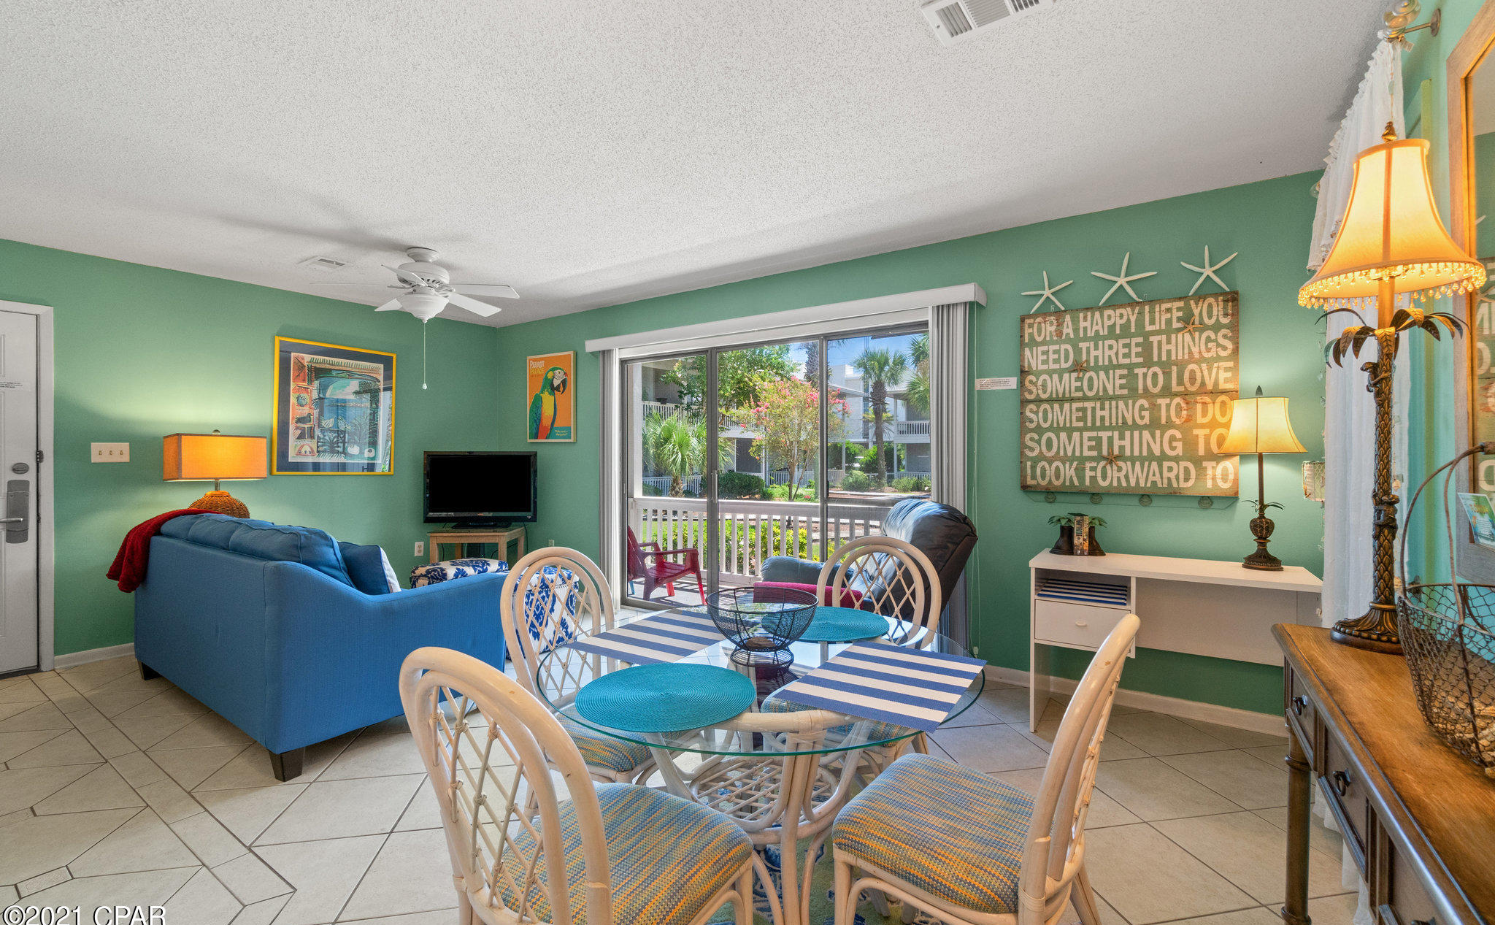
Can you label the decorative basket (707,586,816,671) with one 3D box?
[{"bbox_3d":[0.038,0.405,1.525,0.275,0.147,0.275,0,0,0],"label":"decorative basket"}]

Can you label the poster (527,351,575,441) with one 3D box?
[{"bbox_3d":[-1.688,-0.550,5.367,0.605,0.752,0.030,0,0,34],"label":"poster"}]

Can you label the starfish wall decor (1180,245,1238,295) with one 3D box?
[{"bbox_3d":[2.107,-0.880,2.841,0.210,0.221,0.033,0,0,35],"label":"starfish wall decor"}]

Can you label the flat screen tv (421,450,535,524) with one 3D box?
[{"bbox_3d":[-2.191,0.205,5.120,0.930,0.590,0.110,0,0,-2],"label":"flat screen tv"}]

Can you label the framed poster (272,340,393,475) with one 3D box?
[{"bbox_3d":[-3.179,-0.403,4.831,0.035,0.997,0.860,0,0,35],"label":"framed poster"}]

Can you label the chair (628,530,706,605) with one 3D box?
[{"bbox_3d":[-0.835,0.853,5.640,0.800,0.900,0.700,0,0,-41],"label":"chair"}]

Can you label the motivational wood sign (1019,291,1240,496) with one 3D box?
[{"bbox_3d":[1.825,-0.308,3.039,0.902,0.917,0.035,0,0,34],"label":"motivational wood sign"}]

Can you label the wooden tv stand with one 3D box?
[{"bbox_3d":[-2.141,0.870,5.001,0.585,0.642,0.480,0,0,-3],"label":"wooden tv stand"}]

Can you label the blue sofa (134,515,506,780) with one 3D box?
[{"bbox_3d":[-2.296,0.727,3.246,2.030,0.910,0.970,0,0,35],"label":"blue sofa"}]

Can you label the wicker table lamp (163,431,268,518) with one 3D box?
[{"bbox_3d":[-3.368,0.171,3.951,0.350,0.757,0.430,0,0,36],"label":"wicker table lamp"}]

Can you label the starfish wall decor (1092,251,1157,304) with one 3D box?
[{"bbox_3d":[1.831,-0.897,3.033,0.276,0.241,0.033,0,0,35],"label":"starfish wall decor"}]

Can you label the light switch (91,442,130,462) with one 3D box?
[{"bbox_3d":[-3.881,-0.060,3.797,0.020,0.118,0.165,0,0,36],"label":"light switch"}]

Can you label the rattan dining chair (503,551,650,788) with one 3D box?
[{"bbox_3d":[-0.400,0.738,1.890,0.570,0.925,0.480,0,0,31],"label":"rattan dining chair"}]

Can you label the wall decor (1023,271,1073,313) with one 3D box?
[{"bbox_3d":[1.554,-0.884,3.224,0.245,0.212,0.033,0,0,35],"label":"wall decor"}]

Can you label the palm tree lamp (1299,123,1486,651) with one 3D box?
[{"bbox_3d":[1.331,-0.162,1.296,0.270,1.080,0.270,0,0,35],"label":"palm tree lamp"}]

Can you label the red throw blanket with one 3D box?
[{"bbox_3d":[-3.241,0.496,3.437,0.440,0.450,0.440,0,0,34],"label":"red throw blanket"}]

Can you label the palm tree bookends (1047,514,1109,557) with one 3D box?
[{"bbox_3d":[1.630,0.351,3.062,0.255,0.200,0.120,0,0,34],"label":"palm tree bookends"}]

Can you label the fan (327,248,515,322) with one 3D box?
[{"bbox_3d":[-1.915,-1.035,3.662,1.180,0.420,1.180,0,0,5],"label":"fan"}]

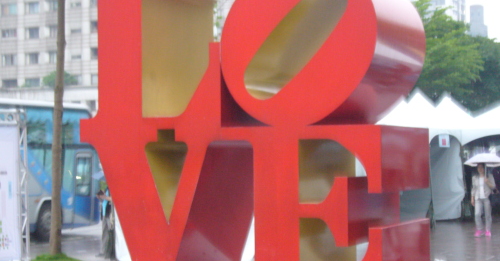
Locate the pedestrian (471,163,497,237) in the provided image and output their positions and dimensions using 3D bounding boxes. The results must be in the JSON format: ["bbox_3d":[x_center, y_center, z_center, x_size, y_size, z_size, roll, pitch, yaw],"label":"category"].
[{"bbox_3d":[4.997,1.486,24.400,0.530,1.600,0.360,0,-1,16],"label":"pedestrian"}]

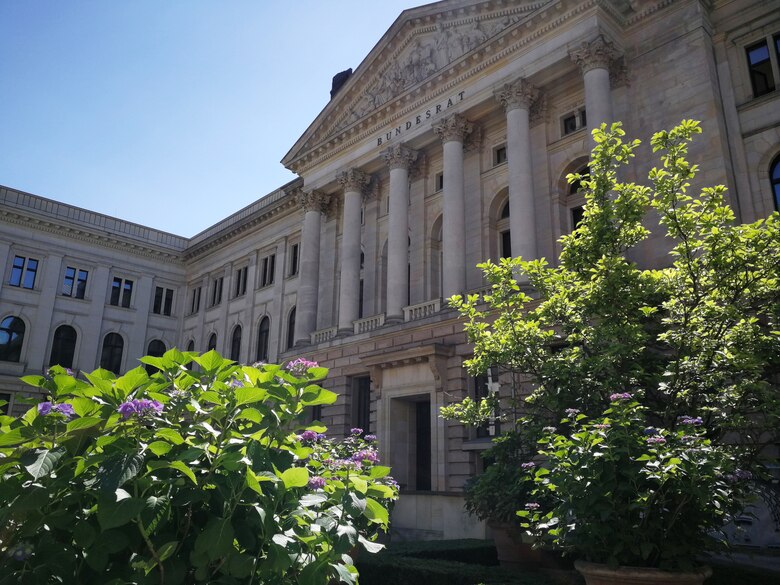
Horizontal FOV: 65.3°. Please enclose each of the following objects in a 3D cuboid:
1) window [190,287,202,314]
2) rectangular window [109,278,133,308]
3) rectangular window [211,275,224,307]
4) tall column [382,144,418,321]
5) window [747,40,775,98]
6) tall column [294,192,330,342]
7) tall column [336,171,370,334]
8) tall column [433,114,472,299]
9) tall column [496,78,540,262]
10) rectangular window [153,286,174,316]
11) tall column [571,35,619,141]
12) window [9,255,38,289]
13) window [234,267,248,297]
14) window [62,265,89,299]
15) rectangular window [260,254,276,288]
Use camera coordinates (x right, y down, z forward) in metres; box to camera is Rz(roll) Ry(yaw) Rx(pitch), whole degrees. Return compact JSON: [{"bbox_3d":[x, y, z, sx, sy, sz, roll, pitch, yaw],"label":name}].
[{"bbox_3d":[-16.205,0.764,50.684,0.288,2.088,1.440,16,-23,-41],"label":"window"},{"bbox_3d":[-19.776,0.037,44.973,1.334,2.084,0.250,16,-23,-41],"label":"rectangular window"},{"bbox_3d":[-13.642,0.013,48.061,0.288,2.106,1.440,16,-23,-41],"label":"rectangular window"},{"bbox_3d":[0.401,-2.755,29.626,1.278,8.892,1.278,16,-23,-41],"label":"tall column"},{"bbox_3d":[12.792,-7.787,21.031,0.288,2.034,0.673,16,-23,-41],"label":"window"},{"bbox_3d":[-4.393,-1.279,32.780,1.116,8.766,1.116,16,-23,-41],"label":"tall column"},{"bbox_3d":[-2.064,-2.024,32.145,1.278,8.892,1.278,16,-23,-41],"label":"tall column"},{"bbox_3d":[2.866,-3.485,27.106,1.278,8.892,1.278,16,-23,-41],"label":"tall column"},{"bbox_3d":[5.023,-4.021,23.217,1.116,8.766,1.116,16,-23,-41],"label":"tall column"},{"bbox_3d":[-17.484,0.701,47.039,1.334,2.084,0.250,16,-23,-41],"label":"rectangular window"},{"bbox_3d":[7.796,-4.946,22.066,1.278,8.892,1.278,16,-23,-41],"label":"tall column"},{"bbox_3d":[-24.450,-1.316,40.759,1.334,2.084,0.250,16,-23,-41],"label":"window"},{"bbox_3d":[-11.164,-0.722,45.529,0.288,2.142,1.440,16,-23,-41],"label":"window"},{"bbox_3d":[-22.132,-0.645,42.849,1.334,2.084,0.250,16,-23,-41],"label":"window"},{"bbox_3d":[-7.921,-1.406,39.759,0.250,2.084,1.334,16,-23,-41],"label":"rectangular window"}]

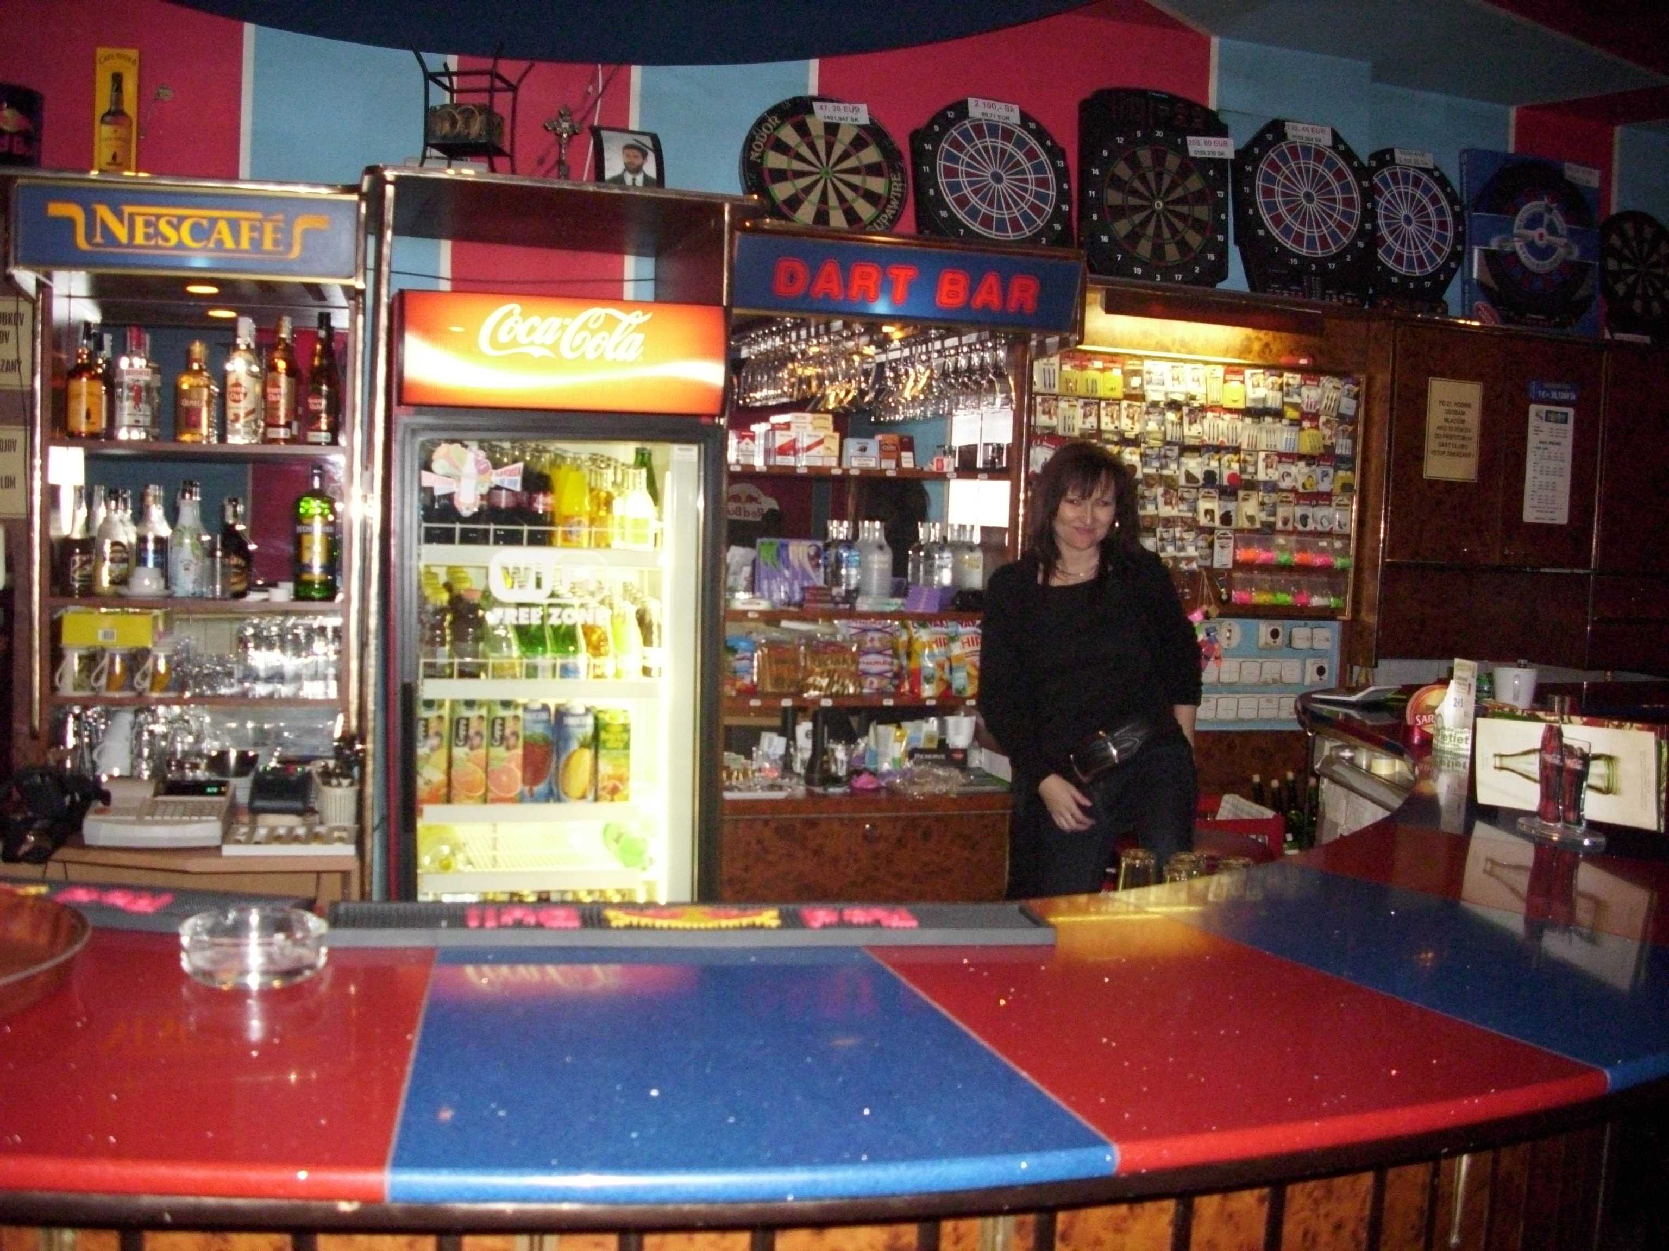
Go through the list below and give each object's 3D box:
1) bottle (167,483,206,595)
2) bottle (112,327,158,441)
[{"bbox_3d":[-1.547,-0.204,3.571,0.088,0.279,0.088,1,4,-15],"label":"bottle"},{"bbox_3d":[-1.574,-0.542,3.360,0.088,0.255,0.082,1,4,-13],"label":"bottle"}]

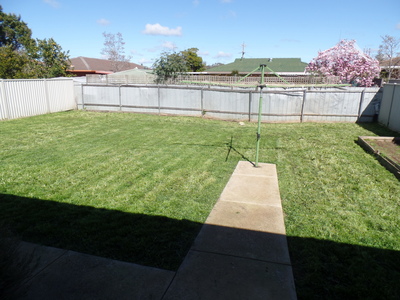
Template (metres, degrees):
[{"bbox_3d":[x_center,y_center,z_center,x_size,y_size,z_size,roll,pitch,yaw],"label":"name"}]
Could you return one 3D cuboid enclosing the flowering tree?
[{"bbox_3d":[11.301,-5.902,21.175,5.190,5.280,4.930,7,15,26],"label":"flowering tree"}]

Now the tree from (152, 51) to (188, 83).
[{"bbox_3d":[-2.422,-6.128,22.704,3.200,4.480,3.200,-1,14,-6],"label":"tree"}]

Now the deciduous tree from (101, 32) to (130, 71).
[{"bbox_3d":[-9.943,-9.967,31.575,3.370,7.430,3.200,-3,14,-16],"label":"deciduous tree"}]

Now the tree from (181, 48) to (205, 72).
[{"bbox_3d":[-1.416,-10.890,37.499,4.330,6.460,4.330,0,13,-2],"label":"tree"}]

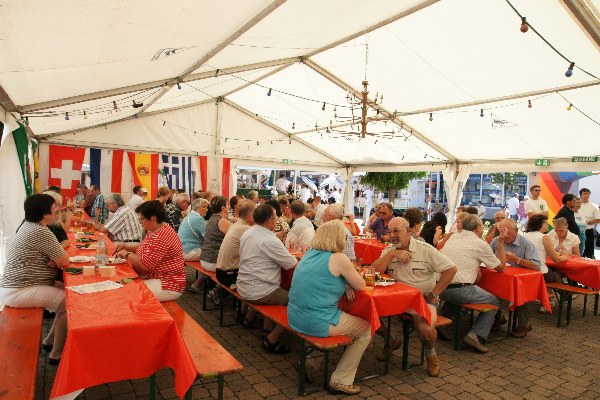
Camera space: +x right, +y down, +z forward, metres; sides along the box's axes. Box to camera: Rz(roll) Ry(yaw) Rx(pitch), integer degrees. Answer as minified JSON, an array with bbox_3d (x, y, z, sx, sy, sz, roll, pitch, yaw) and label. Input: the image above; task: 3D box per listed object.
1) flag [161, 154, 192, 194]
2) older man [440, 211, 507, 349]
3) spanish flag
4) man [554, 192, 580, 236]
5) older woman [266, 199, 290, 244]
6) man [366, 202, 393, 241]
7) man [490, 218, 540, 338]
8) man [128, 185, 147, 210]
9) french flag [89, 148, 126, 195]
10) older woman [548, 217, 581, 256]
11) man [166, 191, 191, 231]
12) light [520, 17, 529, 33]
[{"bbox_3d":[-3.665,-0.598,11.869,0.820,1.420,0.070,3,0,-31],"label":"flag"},{"bbox_3d":[1.838,0.856,4.286,0.800,1.370,0.520,2,2,-29],"label":"older man"},{"bbox_3d":[-4.494,-0.614,11.368,0.820,1.420,0.070,3,0,-31],"label":"spanish flag"},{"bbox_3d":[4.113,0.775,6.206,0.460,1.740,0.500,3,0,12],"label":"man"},{"bbox_3d":[-0.367,0.719,5.628,0.720,1.360,0.500,3,1,-41],"label":"older woman"},{"bbox_3d":[1.481,0.771,6.985,0.750,1.340,0.520,2,2,-32],"label":"man"},{"bbox_3d":[2.373,0.856,4.547,0.780,1.277,0.585,1,2,-31],"label":"man"},{"bbox_3d":[-3.766,0.398,9.610,0.653,1.423,0.487,1,2,-31],"label":"man"},{"bbox_3d":[-5.277,-0.682,10.894,0.860,1.420,0.070,3,0,-31],"label":"french flag"},{"bbox_3d":[4.108,0.945,6.343,0.750,1.290,0.520,1,2,-40],"label":"older woman"},{"bbox_3d":[-1.838,0.592,6.446,0.663,1.365,0.517,1,2,-31],"label":"man"},{"bbox_3d":[1.684,-1.316,3.000,0.062,0.125,0.062,1,2,-31],"label":"light"}]

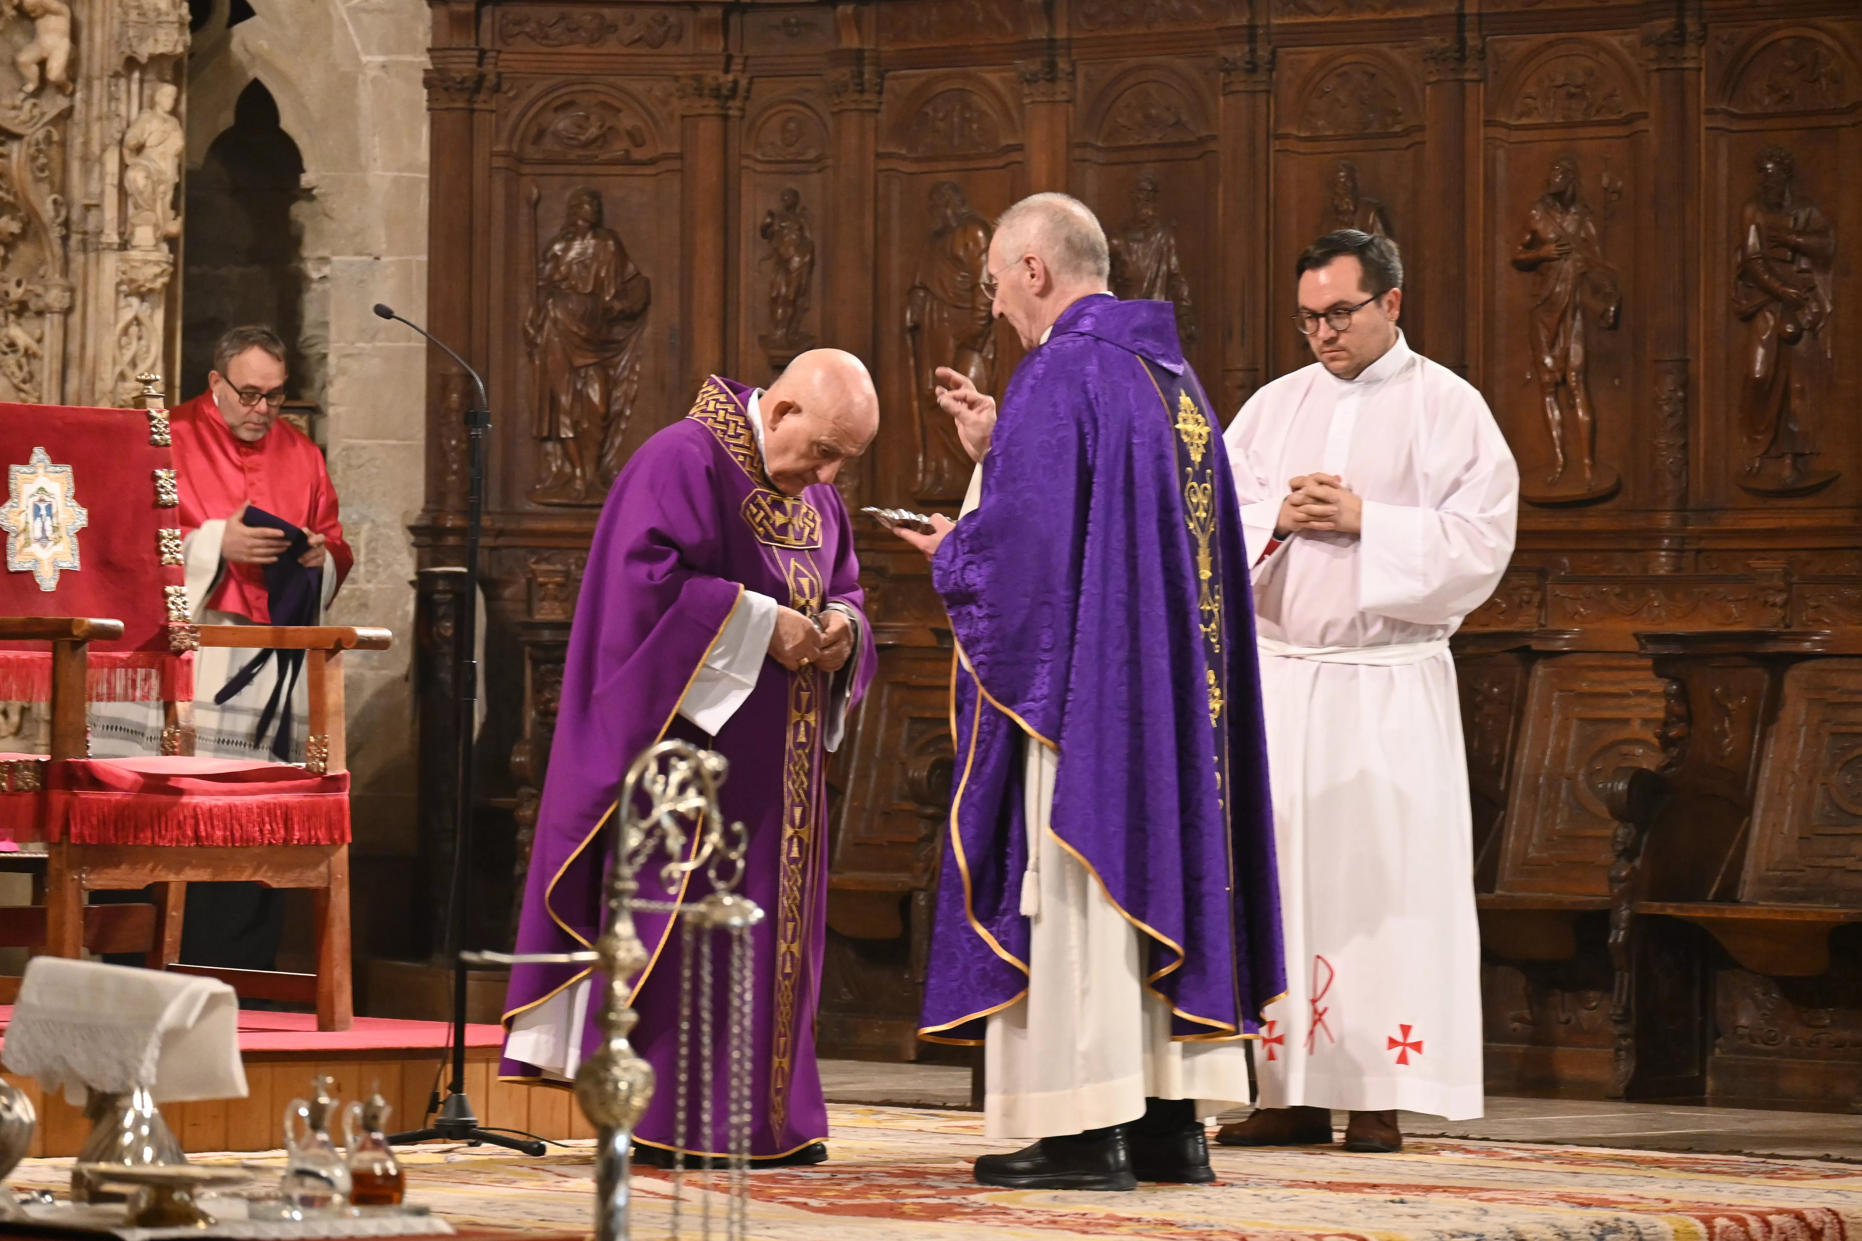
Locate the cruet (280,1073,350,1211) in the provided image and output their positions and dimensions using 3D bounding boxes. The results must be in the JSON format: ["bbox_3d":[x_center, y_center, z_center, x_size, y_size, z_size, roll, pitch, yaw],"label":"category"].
[{"bbox_3d":[-0.689,0.584,8.700,0.078,0.146,0.072,0,0,0],"label":"cruet"}]

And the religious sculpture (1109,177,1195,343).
[{"bbox_3d":[0.491,-0.640,17.400,0.220,0.725,0.100,0,0,41],"label":"religious sculpture"}]

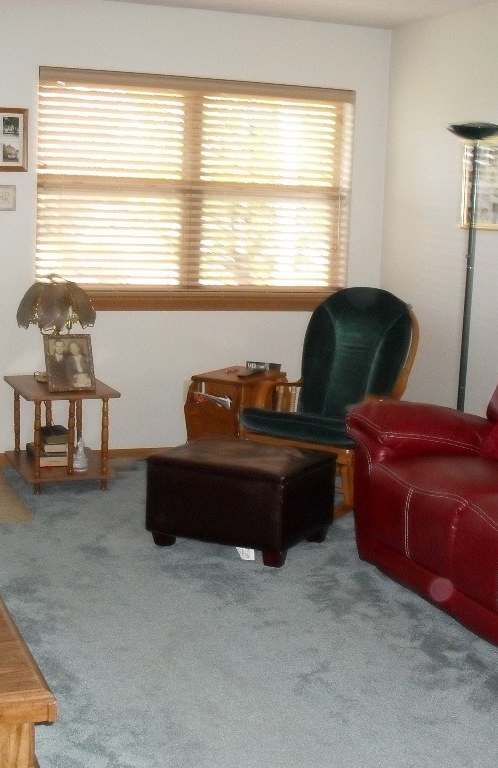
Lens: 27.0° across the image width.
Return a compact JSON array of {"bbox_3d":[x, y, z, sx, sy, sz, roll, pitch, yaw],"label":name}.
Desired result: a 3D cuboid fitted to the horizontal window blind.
[{"bbox_3d":[-0.259,-1.079,5.671,1.775,1.128,0.075,-1,10,-20],"label":"horizontal window blind"}]

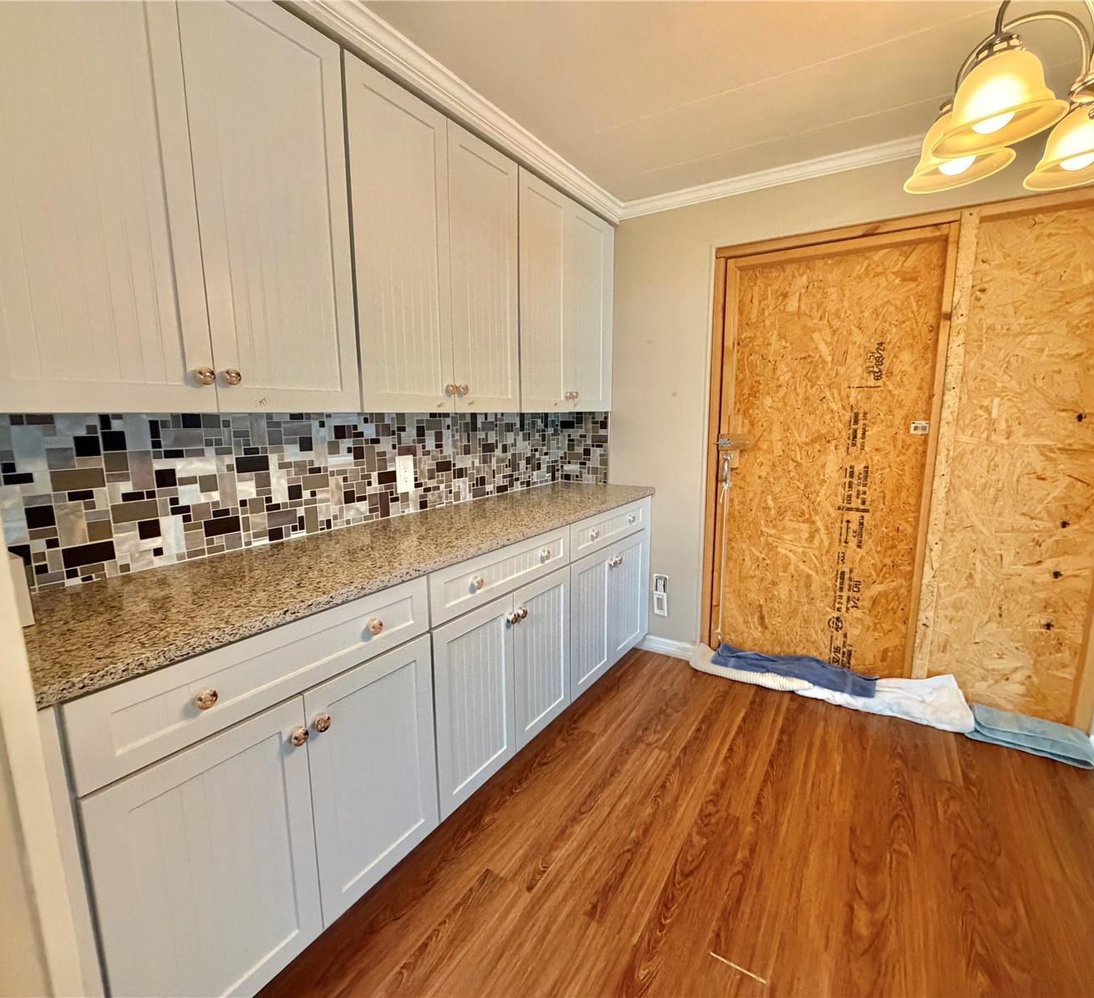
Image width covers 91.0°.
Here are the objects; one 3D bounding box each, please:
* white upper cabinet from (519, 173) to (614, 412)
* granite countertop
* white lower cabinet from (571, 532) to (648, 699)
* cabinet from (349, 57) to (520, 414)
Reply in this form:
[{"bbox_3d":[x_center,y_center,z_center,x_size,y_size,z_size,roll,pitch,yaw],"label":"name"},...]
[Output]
[{"bbox_3d":[-0.015,-0.888,2.567,0.321,0.933,0.840,6,11,32],"label":"white upper cabinet"},{"bbox_3d":[-0.343,0.107,1.963,0.579,0.035,2.469,6,11,32],"label":"granite countertop"},{"bbox_3d":[0.087,0.476,2.714,0.571,0.600,0.857,6,11,32],"label":"white lower cabinet"},{"bbox_3d":[-0.453,-0.777,1.891,0.321,0.933,0.786,6,11,32],"label":"cabinet"}]

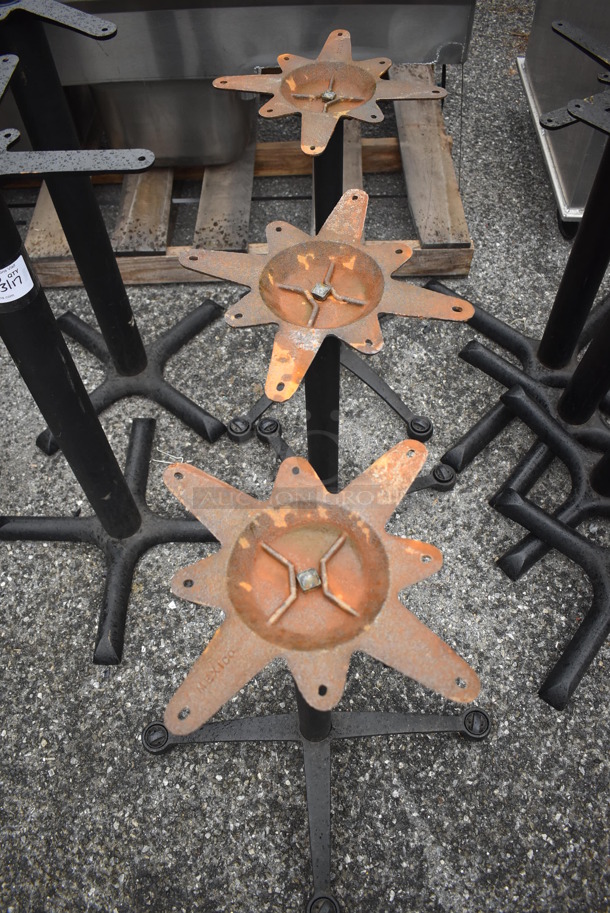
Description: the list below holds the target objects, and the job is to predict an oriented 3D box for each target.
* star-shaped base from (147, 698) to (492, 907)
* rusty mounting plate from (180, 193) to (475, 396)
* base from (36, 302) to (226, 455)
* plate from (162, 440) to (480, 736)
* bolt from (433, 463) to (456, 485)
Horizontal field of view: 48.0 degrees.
[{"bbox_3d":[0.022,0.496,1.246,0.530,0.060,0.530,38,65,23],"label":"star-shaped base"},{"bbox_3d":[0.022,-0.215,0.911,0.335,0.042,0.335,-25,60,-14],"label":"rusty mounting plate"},{"bbox_3d":[-0.431,-0.225,1.735,0.490,0.060,0.490,-5,57,-2],"label":"base"},{"bbox_3d":[0.004,0.118,0.679,0.281,0.030,0.281,-6,57,-2],"label":"plate"},{"bbox_3d":[0.312,0.048,1.548,0.048,0.025,0.048,-1,57,1],"label":"bolt"}]

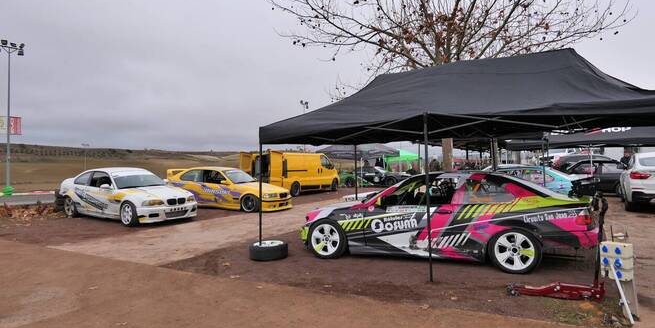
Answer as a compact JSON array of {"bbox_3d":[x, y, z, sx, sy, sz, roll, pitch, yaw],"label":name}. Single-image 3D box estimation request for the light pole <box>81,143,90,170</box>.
[{"bbox_3d":[-52.681,-0.471,95.000,1.750,8.200,0.700,0,0,0],"label":"light pole"}]

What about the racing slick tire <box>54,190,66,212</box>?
[{"bbox_3d":[-8.415,1.167,14.004,0.630,0.670,0.600,0,0,0],"label":"racing slick tire"}]

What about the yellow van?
[{"bbox_3d":[-1.478,0.471,21.763,2.000,1.960,5.430,0,0,36],"label":"yellow van"}]

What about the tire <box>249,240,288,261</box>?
[{"bbox_3d":[-0.945,1.388,7.075,0.630,0.220,0.630,0,0,0],"label":"tire"}]

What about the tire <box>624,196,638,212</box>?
[{"bbox_3d":[9.041,1.075,12.954,0.290,0.720,0.720,0,0,31],"label":"tire"}]

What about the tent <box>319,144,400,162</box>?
[{"bbox_3d":[1.957,-0.085,28.000,5.000,3.000,3.400,0,0,-12],"label":"tent"}]

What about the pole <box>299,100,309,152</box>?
[{"bbox_3d":[-2.585,-2.792,48.000,1.200,8.380,0.600,0,0,0],"label":"pole"}]

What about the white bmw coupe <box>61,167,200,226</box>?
[{"bbox_3d":[-5.559,0.816,12.015,4.510,1.370,1.800,0,0,34],"label":"white bmw coupe"}]

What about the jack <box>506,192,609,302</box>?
[{"bbox_3d":[2.554,0.910,4.983,1.000,1.160,0.360,0,0,12],"label":"jack"}]

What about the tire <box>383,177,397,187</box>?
[{"bbox_3d":[3.832,1.093,26.304,0.640,0.640,0.250,0,0,18],"label":"tire"}]

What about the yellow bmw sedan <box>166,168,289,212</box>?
[{"bbox_3d":[-3.259,0.803,14.465,4.480,1.360,1.750,0,0,28],"label":"yellow bmw sedan"}]

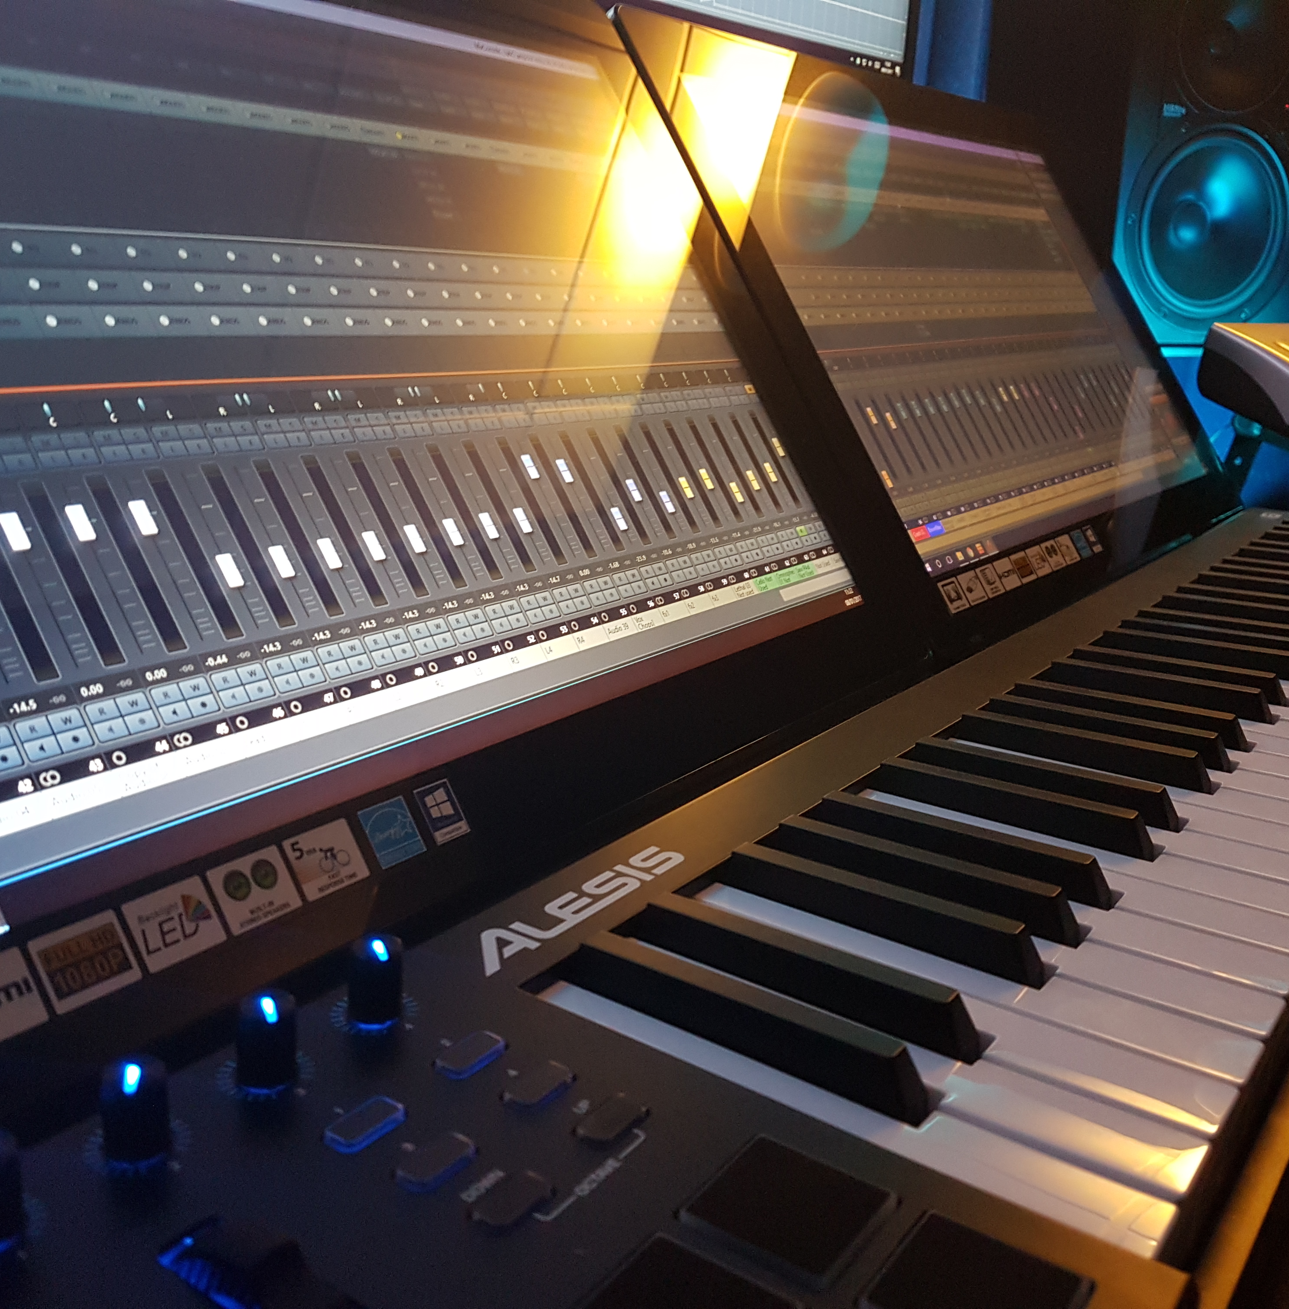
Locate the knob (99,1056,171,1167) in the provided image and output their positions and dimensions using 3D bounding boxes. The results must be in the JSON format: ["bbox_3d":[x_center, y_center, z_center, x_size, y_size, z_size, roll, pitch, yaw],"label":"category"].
[{"bbox_3d":[-0.099,0.088,0.254,0.012,0.017,0.012,-2,18,-16],"label":"knob"}]

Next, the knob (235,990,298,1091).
[{"bbox_3d":[-0.080,0.082,0.277,0.012,0.017,0.012,-4,19,-22],"label":"knob"}]

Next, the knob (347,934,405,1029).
[{"bbox_3d":[-0.062,0.075,0.300,0.012,0.017,0.012,-5,19,-23],"label":"knob"}]

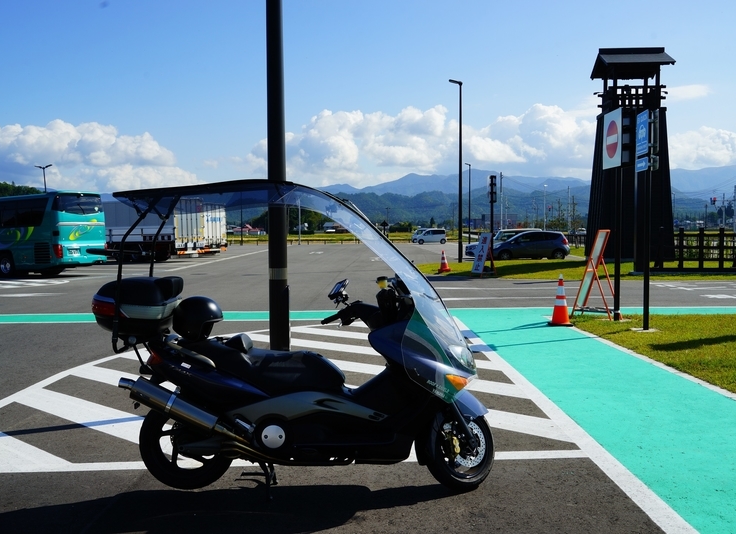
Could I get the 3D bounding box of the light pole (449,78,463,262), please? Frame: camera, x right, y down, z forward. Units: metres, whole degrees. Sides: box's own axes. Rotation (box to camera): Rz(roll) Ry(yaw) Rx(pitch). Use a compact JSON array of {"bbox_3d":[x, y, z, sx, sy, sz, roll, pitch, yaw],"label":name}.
[{"bbox_3d":[3.869,-4.206,33.213,0.650,8.050,0.250,-1,3,-17],"label":"light pole"}]

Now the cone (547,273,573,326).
[{"bbox_3d":[2.957,0.505,11.582,0.380,0.780,0.380,0,3,0],"label":"cone"}]

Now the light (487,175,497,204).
[{"bbox_3d":[3.789,-2.365,23.000,0.300,0.900,0.300,-1,3,-6],"label":"light"}]

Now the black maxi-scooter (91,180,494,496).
[{"bbox_3d":[-0.415,0.423,4.418,2.330,1.800,0.800,0,3,0],"label":"black maxi-scooter"}]

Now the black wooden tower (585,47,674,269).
[{"bbox_3d":[11.351,-4.866,32.786,2.900,9.200,3.200,0,3,5],"label":"black wooden tower"}]

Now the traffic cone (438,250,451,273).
[{"bbox_3d":[2.566,-0.194,25.284,0.400,0.710,0.400,0,3,0],"label":"traffic cone"}]

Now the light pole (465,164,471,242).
[{"bbox_3d":[10.005,-6.343,75.813,0.650,8.050,0.250,-1,3,-17],"label":"light pole"}]

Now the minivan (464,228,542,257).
[{"bbox_3d":[8.177,-1.478,45.261,4.600,1.700,1.800,-1,3,-7],"label":"minivan"}]

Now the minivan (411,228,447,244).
[{"bbox_3d":[7.091,-3.515,86.458,3.800,1.790,1.600,-1,3,-16],"label":"minivan"}]

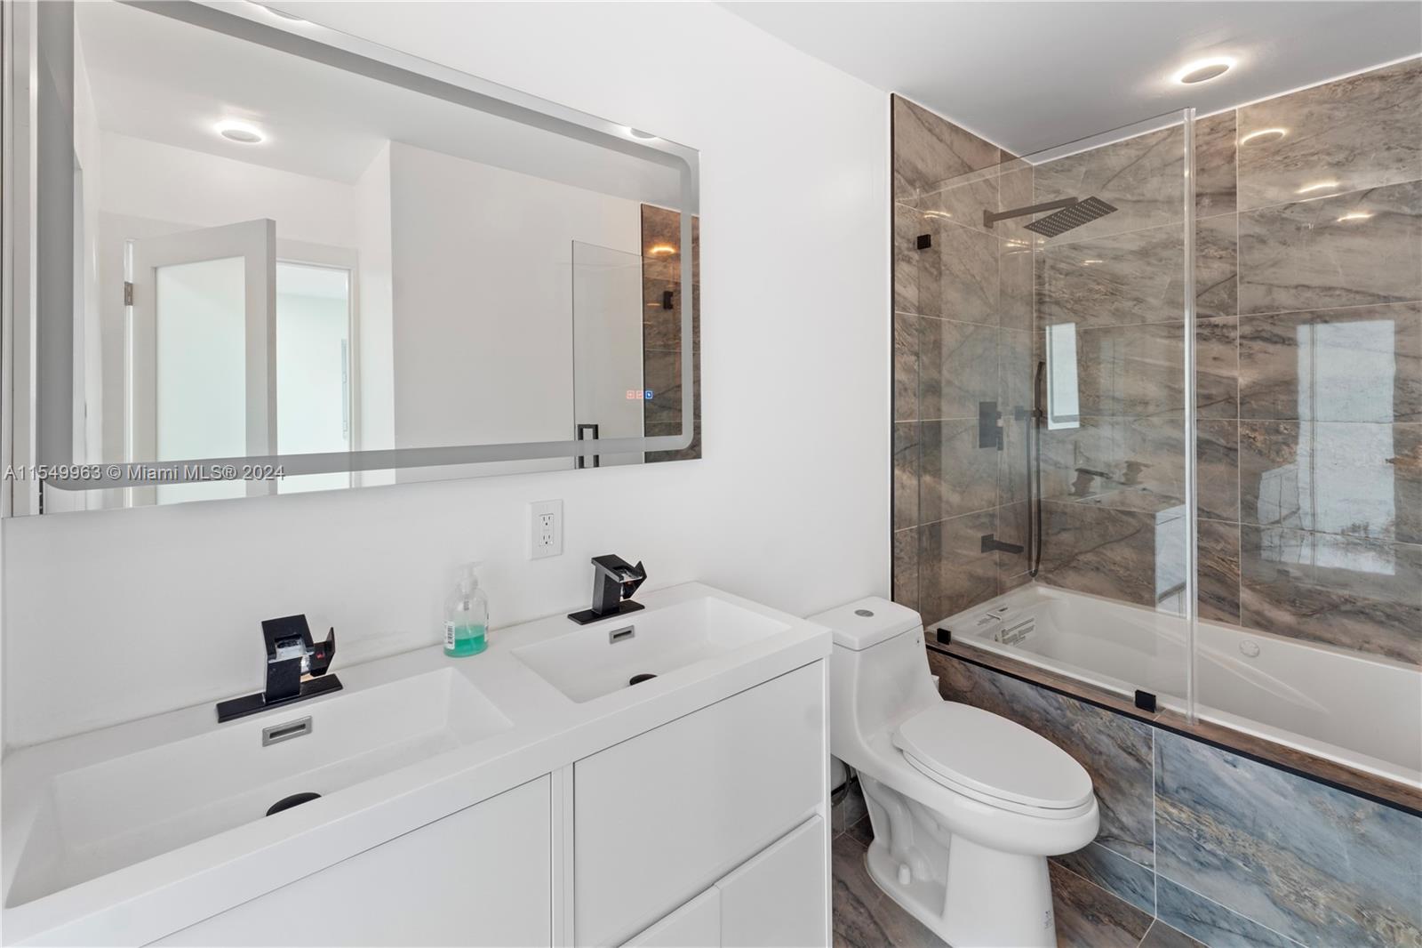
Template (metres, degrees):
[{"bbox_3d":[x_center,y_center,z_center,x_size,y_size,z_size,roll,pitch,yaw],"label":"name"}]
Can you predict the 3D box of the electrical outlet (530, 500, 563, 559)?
[{"bbox_3d":[-0.356,0.123,1.295,0.076,0.121,0.010,-4,6,-39],"label":"electrical outlet"}]

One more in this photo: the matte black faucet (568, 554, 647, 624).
[{"bbox_3d":[-0.210,0.257,1.318,0.162,0.122,0.142,-4,6,-39],"label":"matte black faucet"}]

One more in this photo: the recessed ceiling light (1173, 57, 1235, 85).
[{"bbox_3d":[1.681,-1.361,2.018,0.165,0.025,0.165,-4,6,-39],"label":"recessed ceiling light"}]

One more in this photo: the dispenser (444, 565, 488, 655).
[{"bbox_3d":[-0.473,0.254,1.147,0.083,0.172,0.080,-4,6,-39],"label":"dispenser"}]

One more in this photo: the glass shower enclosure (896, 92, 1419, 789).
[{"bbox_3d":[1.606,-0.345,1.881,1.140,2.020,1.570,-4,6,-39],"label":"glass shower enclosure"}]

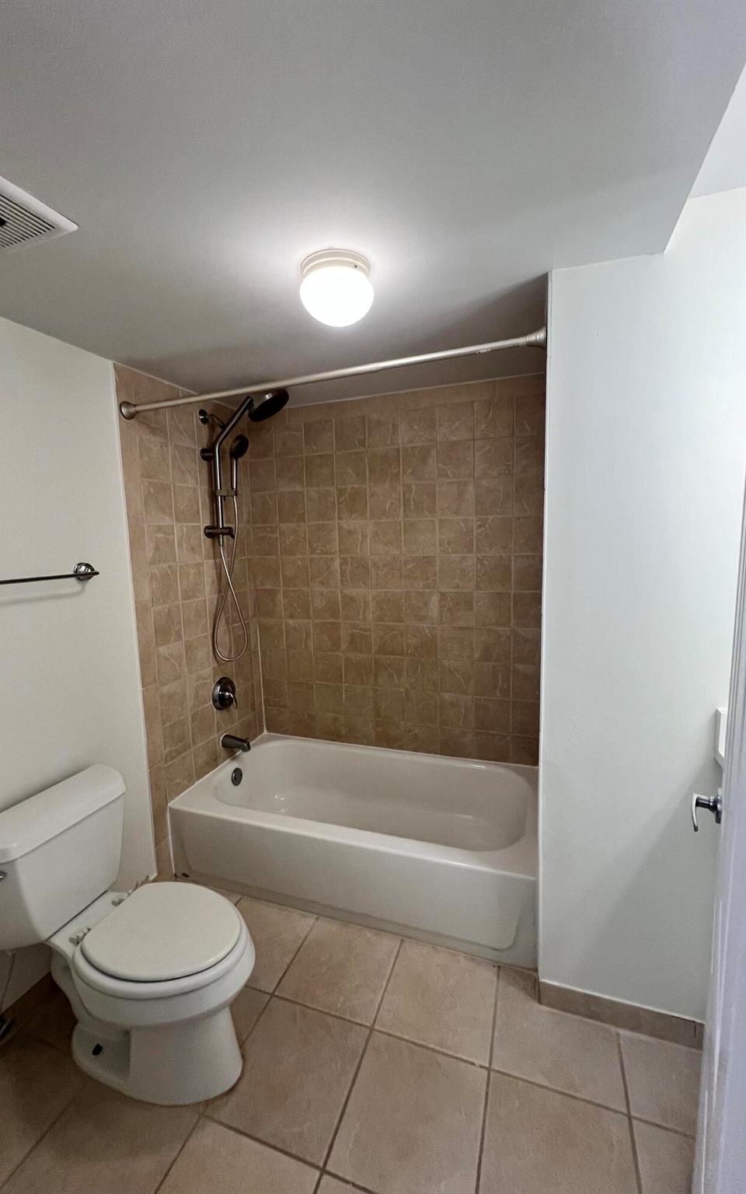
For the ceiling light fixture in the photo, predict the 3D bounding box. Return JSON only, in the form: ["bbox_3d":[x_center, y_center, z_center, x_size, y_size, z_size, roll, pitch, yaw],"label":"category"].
[{"bbox_3d":[-0.090,-0.758,1.128,0.180,0.130,0.180,-2,6,0],"label":"ceiling light fixture"}]

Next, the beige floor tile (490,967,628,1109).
[{"bbox_3d":[0.532,1.275,1.322,0.333,0.010,0.328,1,7,19],"label":"beige floor tile"}]

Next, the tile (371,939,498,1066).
[{"bbox_3d":[0.212,1.272,1.433,0.333,0.010,0.328,1,7,19],"label":"tile"}]

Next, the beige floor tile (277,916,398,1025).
[{"bbox_3d":[-0.107,1.268,1.544,0.333,0.010,0.328,1,7,19],"label":"beige floor tile"}]

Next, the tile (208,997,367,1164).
[{"bbox_3d":[-0.215,1.305,1.234,0.333,0.010,0.325,1,7,19],"label":"tile"}]

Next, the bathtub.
[{"bbox_3d":[-0.045,1.030,2.063,1.508,0.347,0.755,1,7,19],"label":"bathtub"}]

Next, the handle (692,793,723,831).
[{"bbox_3d":[0.611,0.399,0.819,0.050,0.060,0.129,3,8,35],"label":"handle"}]

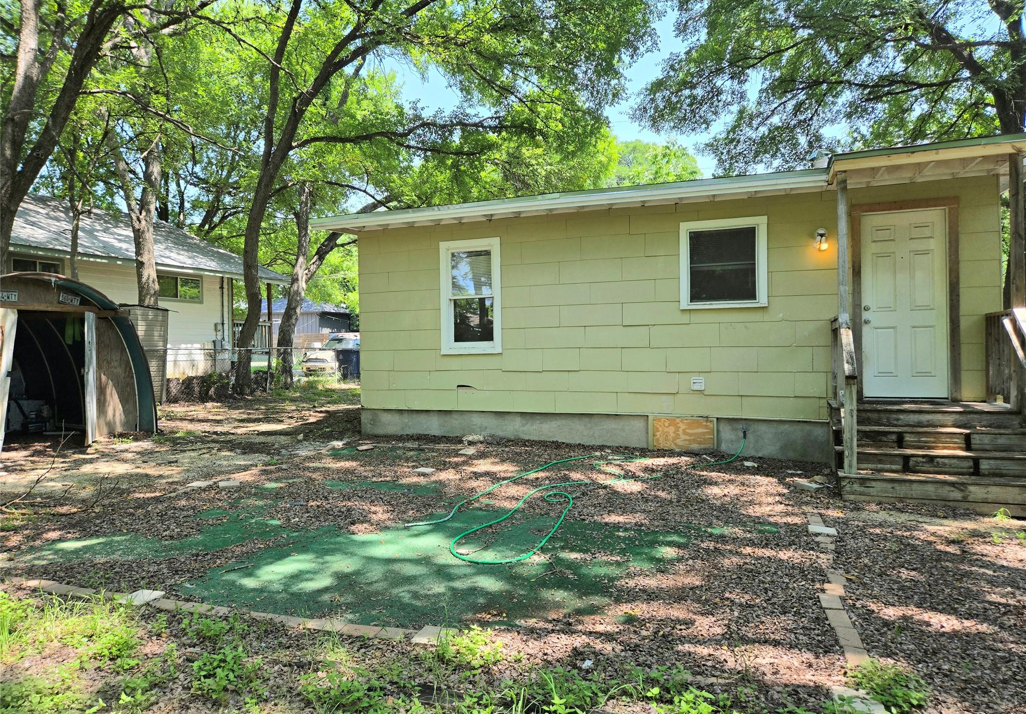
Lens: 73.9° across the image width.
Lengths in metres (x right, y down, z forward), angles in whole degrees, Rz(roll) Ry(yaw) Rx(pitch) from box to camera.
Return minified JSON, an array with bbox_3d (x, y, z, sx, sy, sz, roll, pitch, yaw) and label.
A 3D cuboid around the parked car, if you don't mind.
[{"bbox_3d":[-6.000,-0.050,24.500,1.710,1.430,3.740,0,2,20],"label":"parked car"}]

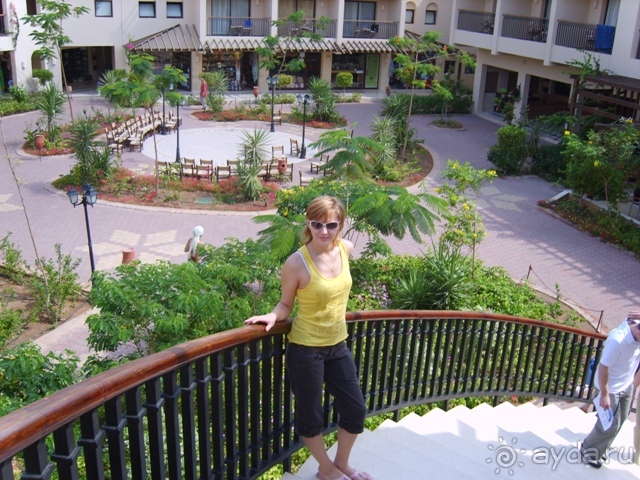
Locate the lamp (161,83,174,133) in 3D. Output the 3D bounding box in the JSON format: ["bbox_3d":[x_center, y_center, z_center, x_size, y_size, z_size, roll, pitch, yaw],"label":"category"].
[{"bbox_3d":[-6.813,-5.843,28.151,0.600,2.500,0.570,2,22,0],"label":"lamp"}]

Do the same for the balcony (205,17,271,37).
[{"bbox_3d":[-4.541,-11.922,36.246,3.550,0.996,0.150,-3,22,-13],"label":"balcony"}]

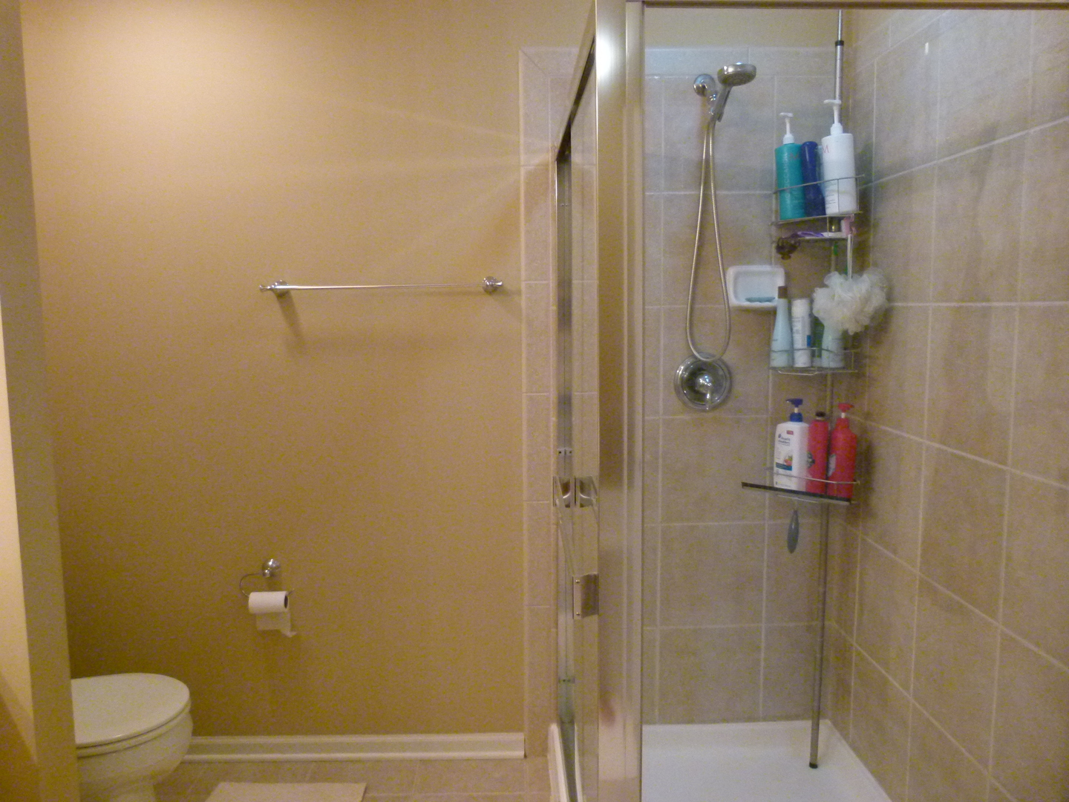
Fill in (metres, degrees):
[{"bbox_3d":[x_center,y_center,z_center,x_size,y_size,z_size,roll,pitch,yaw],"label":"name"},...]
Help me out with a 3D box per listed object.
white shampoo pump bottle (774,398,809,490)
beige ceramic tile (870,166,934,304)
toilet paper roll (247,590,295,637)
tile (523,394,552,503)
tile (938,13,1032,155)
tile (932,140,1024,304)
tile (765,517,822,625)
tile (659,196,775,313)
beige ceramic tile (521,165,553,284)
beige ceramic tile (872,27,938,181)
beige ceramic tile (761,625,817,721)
[{"bbox_3d":[0.704,0.116,2.102,0.056,0.249,0.084,-6,8,-36],"label":"white shampoo pump bottle"},{"bbox_3d":[0.952,-0.416,2.002,0.010,0.329,0.326,-1,7,-2],"label":"beige ceramic tile"},{"bbox_3d":[-0.775,0.625,2.271,0.118,0.122,0.065,-1,7,-1],"label":"toilet paper roll"},{"bbox_3d":[0.010,0.141,2.308,0.078,0.323,0.010,-1,7,-1],"label":"tile"},{"bbox_3d":[0.936,-0.697,1.612,0.012,0.325,0.317,-1,7,-2],"label":"tile"},{"bbox_3d":[0.962,-0.378,1.675,0.010,0.329,0.326,-1,7,-2],"label":"tile"},{"bbox_3d":[0.826,0.541,2.425,0.204,0.329,0.010,-1,7,-2],"label":"tile"},{"bbox_3d":[0.536,-0.439,2.263,0.325,0.325,0.012,-1,7,-2],"label":"tile"},{"bbox_3d":[0.005,-0.518,2.272,0.080,0.329,0.010,-1,7,-2],"label":"beige ceramic tile"},{"bbox_3d":[0.948,-0.747,1.963,0.010,0.329,0.326,-1,7,-2],"label":"beige ceramic tile"},{"bbox_3d":[0.819,0.851,2.423,0.208,0.317,0.010,-1,7,-1],"label":"beige ceramic tile"}]

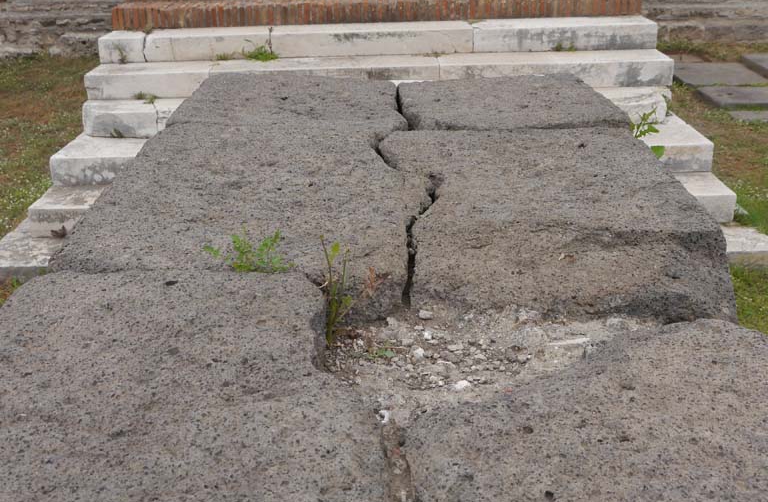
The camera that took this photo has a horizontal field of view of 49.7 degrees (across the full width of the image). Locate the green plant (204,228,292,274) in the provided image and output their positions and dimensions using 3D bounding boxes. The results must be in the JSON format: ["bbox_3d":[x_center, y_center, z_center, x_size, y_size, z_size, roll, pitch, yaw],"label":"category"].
[{"bbox_3d":[-0.247,0.004,1.518,0.155,0.070,0.100,-1,24,0],"label":"green plant"}]

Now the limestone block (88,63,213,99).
[{"bbox_3d":[-1.733,-1.309,6.329,0.912,0.189,0.436,-1,24,0],"label":"limestone block"}]

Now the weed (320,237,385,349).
[{"bbox_3d":[-0.057,0.076,1.517,0.115,0.202,0.103,-1,24,0],"label":"weed"}]

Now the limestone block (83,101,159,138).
[{"bbox_3d":[-1.845,-0.967,6.014,0.519,0.168,0.420,-1,24,0],"label":"limestone block"}]

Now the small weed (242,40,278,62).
[{"bbox_3d":[-0.955,-1.541,6.402,0.278,0.137,0.138,-1,24,0],"label":"small weed"}]

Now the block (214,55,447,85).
[{"bbox_3d":[-0.436,-1.368,6.427,1.718,0.187,0.458,-1,24,0],"label":"block"}]

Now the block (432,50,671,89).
[{"bbox_3d":[1.273,-1.380,6.318,1.730,0.189,0.436,-1,24,0],"label":"block"}]

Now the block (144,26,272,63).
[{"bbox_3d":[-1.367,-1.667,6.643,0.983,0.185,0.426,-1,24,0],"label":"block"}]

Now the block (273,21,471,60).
[{"bbox_3d":[-0.100,-1.736,6.763,1.613,0.194,0.466,-1,24,0],"label":"block"}]

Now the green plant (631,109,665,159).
[{"bbox_3d":[0.706,-0.313,2.215,0.088,0.133,0.075,-1,24,0],"label":"green plant"}]

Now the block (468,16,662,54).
[{"bbox_3d":[1.432,-1.771,6.756,1.454,0.194,0.466,-1,24,0],"label":"block"}]

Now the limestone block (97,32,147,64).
[{"bbox_3d":[-2.068,-1.690,6.771,0.371,0.194,0.466,-1,24,0],"label":"limestone block"}]

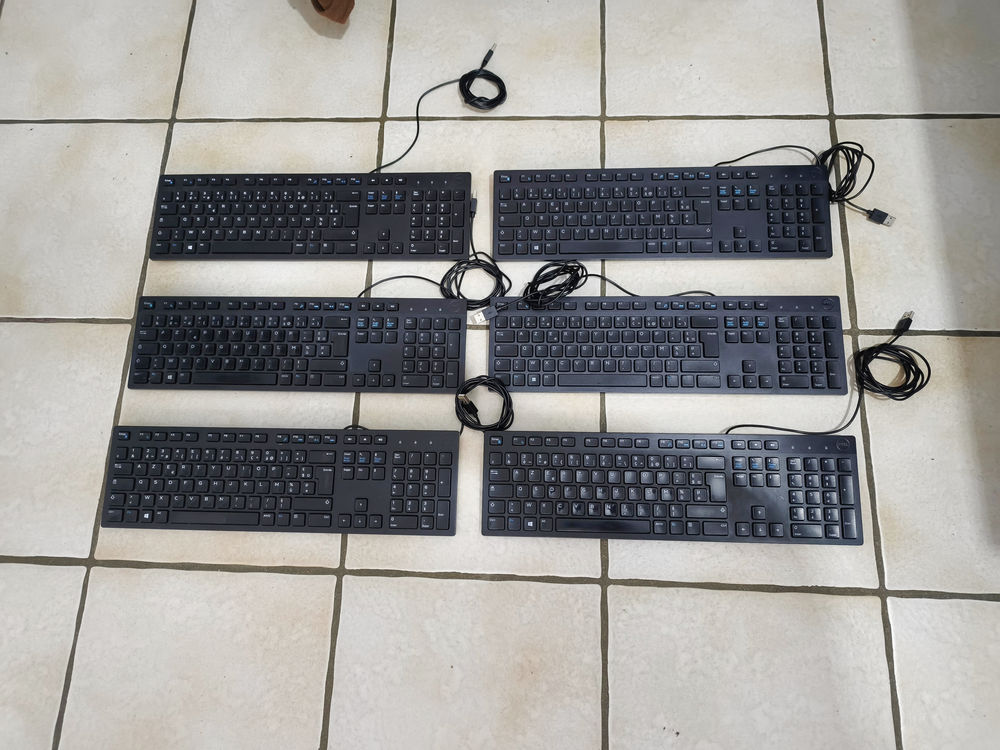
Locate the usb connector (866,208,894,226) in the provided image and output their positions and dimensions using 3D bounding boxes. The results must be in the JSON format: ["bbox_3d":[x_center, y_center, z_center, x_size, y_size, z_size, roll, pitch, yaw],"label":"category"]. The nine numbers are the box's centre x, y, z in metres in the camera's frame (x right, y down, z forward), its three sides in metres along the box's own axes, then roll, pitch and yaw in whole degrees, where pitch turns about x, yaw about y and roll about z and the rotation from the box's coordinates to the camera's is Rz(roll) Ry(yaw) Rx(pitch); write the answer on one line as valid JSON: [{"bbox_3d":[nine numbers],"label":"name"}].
[{"bbox_3d":[0.503,-0.208,0.877,0.033,0.009,0.015,29,79,10],"label":"usb connector"}]

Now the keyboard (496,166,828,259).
[{"bbox_3d":[0.214,-0.215,0.889,0.443,0.024,0.127,0,75,3],"label":"keyboard"}]

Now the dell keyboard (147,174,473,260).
[{"bbox_3d":[-0.261,-0.218,0.918,0.443,0.024,0.127,1,75,4],"label":"dell keyboard"}]

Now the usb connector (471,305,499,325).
[{"bbox_3d":[-0.017,-0.076,0.851,0.030,0.007,0.013,-23,75,-3],"label":"usb connector"}]

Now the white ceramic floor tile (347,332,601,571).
[{"bbox_3d":[-0.029,0.090,0.838,0.309,0.010,0.309,1,75,4],"label":"white ceramic floor tile"}]

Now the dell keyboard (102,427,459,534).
[{"bbox_3d":[-0.271,0.130,0.821,0.442,0.023,0.127,1,75,4],"label":"dell keyboard"}]

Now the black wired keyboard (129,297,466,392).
[{"bbox_3d":[-0.264,-0.040,0.871,0.443,0.024,0.127,1,75,4],"label":"black wired keyboard"}]

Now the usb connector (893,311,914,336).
[{"bbox_3d":[0.505,-0.064,0.830,0.007,0.014,0.032,35,79,-7],"label":"usb connector"}]

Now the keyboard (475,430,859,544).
[{"bbox_3d":[0.201,0.133,0.793,0.442,0.023,0.127,0,75,3],"label":"keyboard"}]

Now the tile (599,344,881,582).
[{"bbox_3d":[0.287,0.096,0.815,0.307,0.010,0.305,1,75,4],"label":"tile"}]

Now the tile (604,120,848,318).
[{"bbox_3d":[0.299,-0.209,0.899,0.309,0.010,0.309,1,75,4],"label":"tile"}]

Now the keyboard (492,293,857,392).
[{"bbox_3d":[0.208,-0.038,0.842,0.443,0.024,0.127,0,75,4],"label":"keyboard"}]

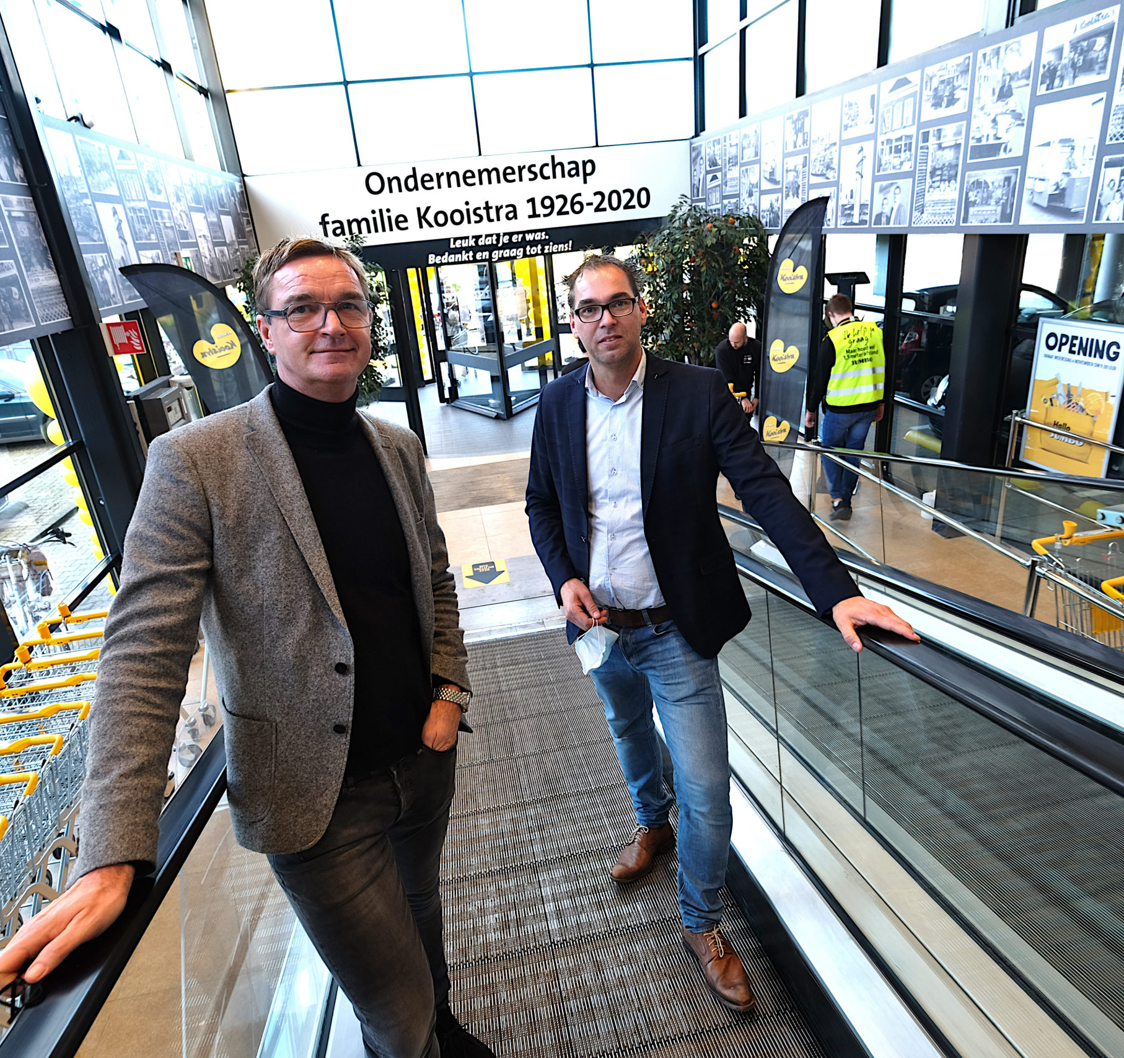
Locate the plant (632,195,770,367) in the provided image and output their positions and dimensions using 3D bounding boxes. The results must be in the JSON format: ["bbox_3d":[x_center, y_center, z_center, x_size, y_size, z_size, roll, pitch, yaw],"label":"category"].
[{"bbox_3d":[1.404,-1.942,7.115,1.350,2.580,1.350,-8,23,-7],"label":"plant"}]

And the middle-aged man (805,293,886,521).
[{"bbox_3d":[2.260,-0.945,5.589,0.580,1.760,0.420,-11,23,-13],"label":"middle-aged man"}]

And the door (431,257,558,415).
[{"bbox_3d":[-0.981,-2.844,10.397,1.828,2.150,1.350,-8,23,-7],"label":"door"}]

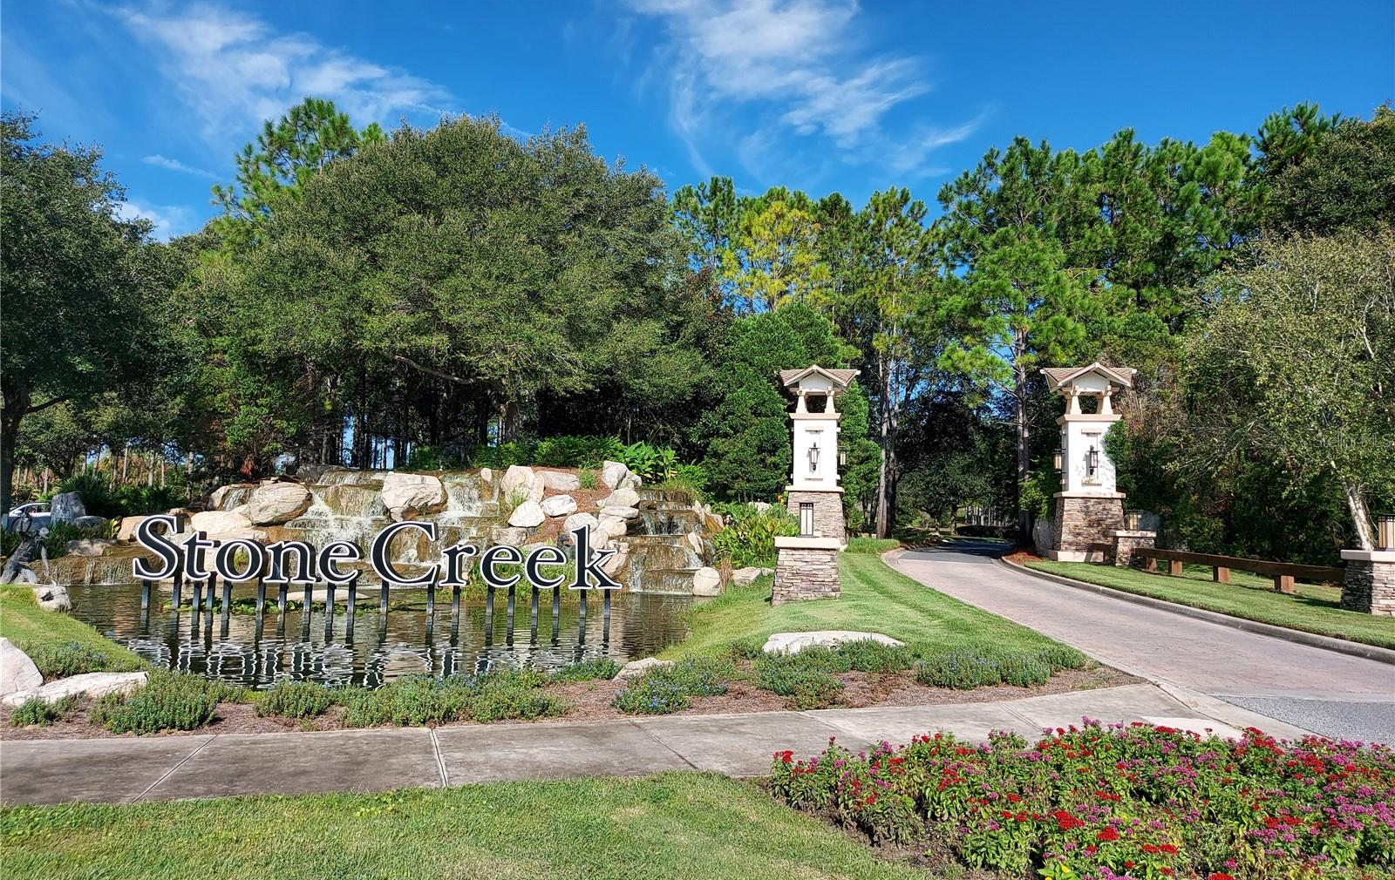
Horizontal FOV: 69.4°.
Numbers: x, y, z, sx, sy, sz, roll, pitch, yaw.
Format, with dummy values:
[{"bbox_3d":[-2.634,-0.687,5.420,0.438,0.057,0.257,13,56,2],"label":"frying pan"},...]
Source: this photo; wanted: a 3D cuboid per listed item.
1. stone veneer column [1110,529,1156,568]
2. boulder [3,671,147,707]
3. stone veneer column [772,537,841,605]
[{"bbox_3d":[14.651,3.615,33.817,1.250,1.190,1.250,0,-5,14],"label":"stone veneer column"},{"bbox_3d":[-4.987,1.940,8.067,1.080,0.230,0.600,5,-6,-35],"label":"boulder"},{"bbox_3d":[2.056,2.417,18.915,1.220,1.190,1.200,1,-5,5],"label":"stone veneer column"}]

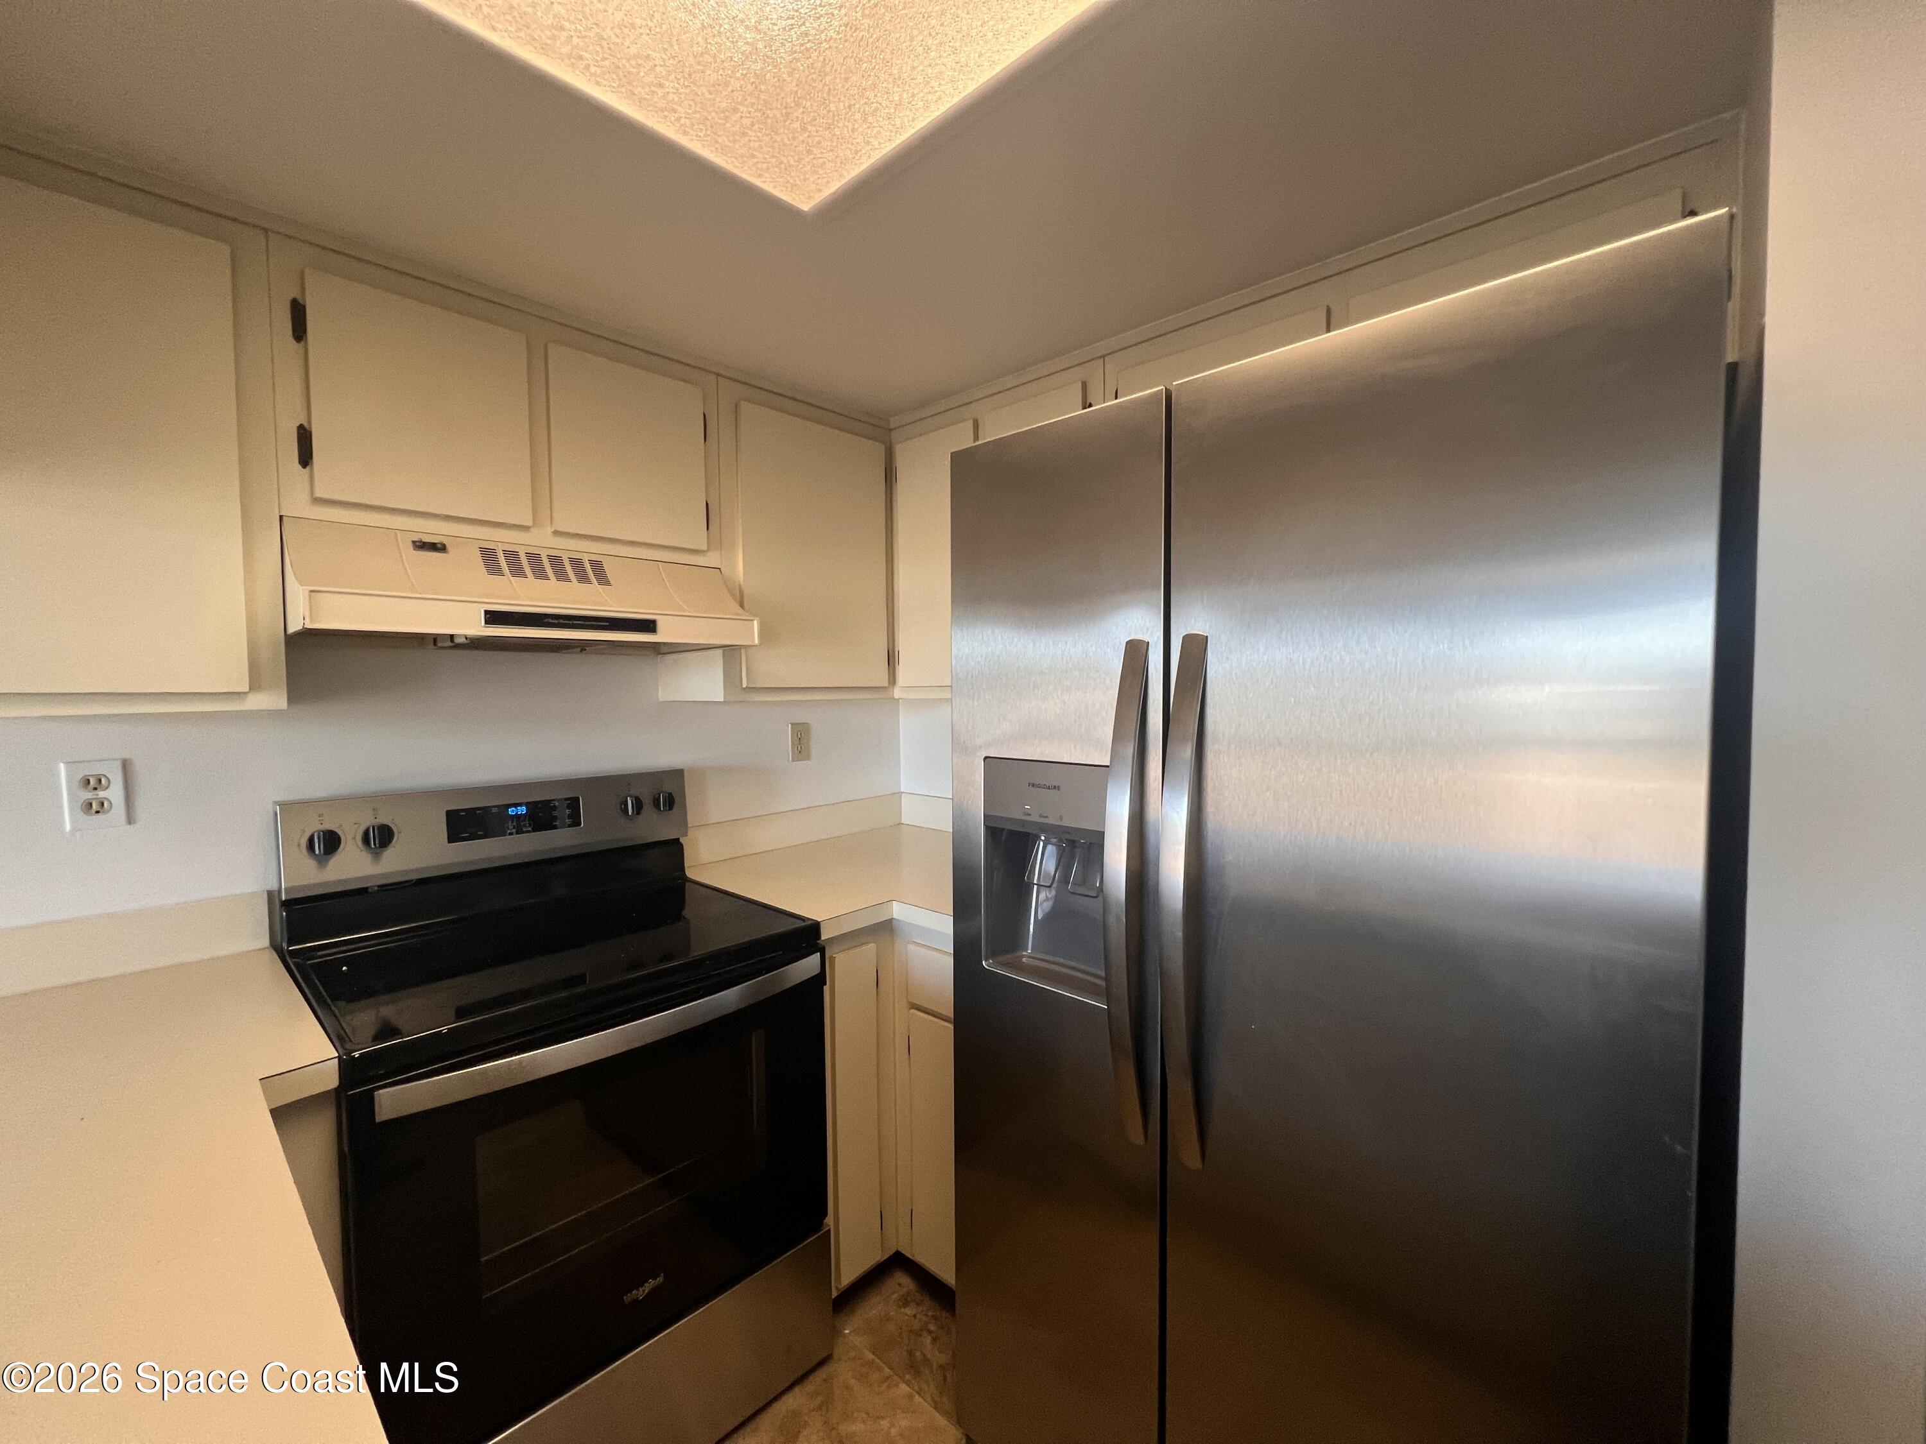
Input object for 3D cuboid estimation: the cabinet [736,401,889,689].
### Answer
[{"bbox_3d":[-0.502,-0.435,2.014,0.350,0.680,0.463,2,3,42],"label":"cabinet"}]

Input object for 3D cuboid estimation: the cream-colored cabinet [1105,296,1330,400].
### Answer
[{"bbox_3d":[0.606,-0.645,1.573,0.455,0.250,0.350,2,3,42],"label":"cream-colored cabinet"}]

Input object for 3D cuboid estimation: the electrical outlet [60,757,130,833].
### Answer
[{"bbox_3d":[-1.465,0.124,1.223,0.010,0.114,0.069,2,3,42],"label":"electrical outlet"}]

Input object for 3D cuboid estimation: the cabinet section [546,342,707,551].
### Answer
[{"bbox_3d":[-0.827,-0.568,1.652,0.350,0.366,0.325,2,3,42],"label":"cabinet section"}]

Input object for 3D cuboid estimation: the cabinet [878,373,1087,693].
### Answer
[{"bbox_3d":[0.164,-0.445,1.985,0.685,0.747,0.350,2,3,42],"label":"cabinet"}]

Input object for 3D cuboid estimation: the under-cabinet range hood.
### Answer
[{"bbox_3d":[-0.897,-0.254,1.497,0.468,0.177,0.759,2,3,42],"label":"under-cabinet range hood"}]

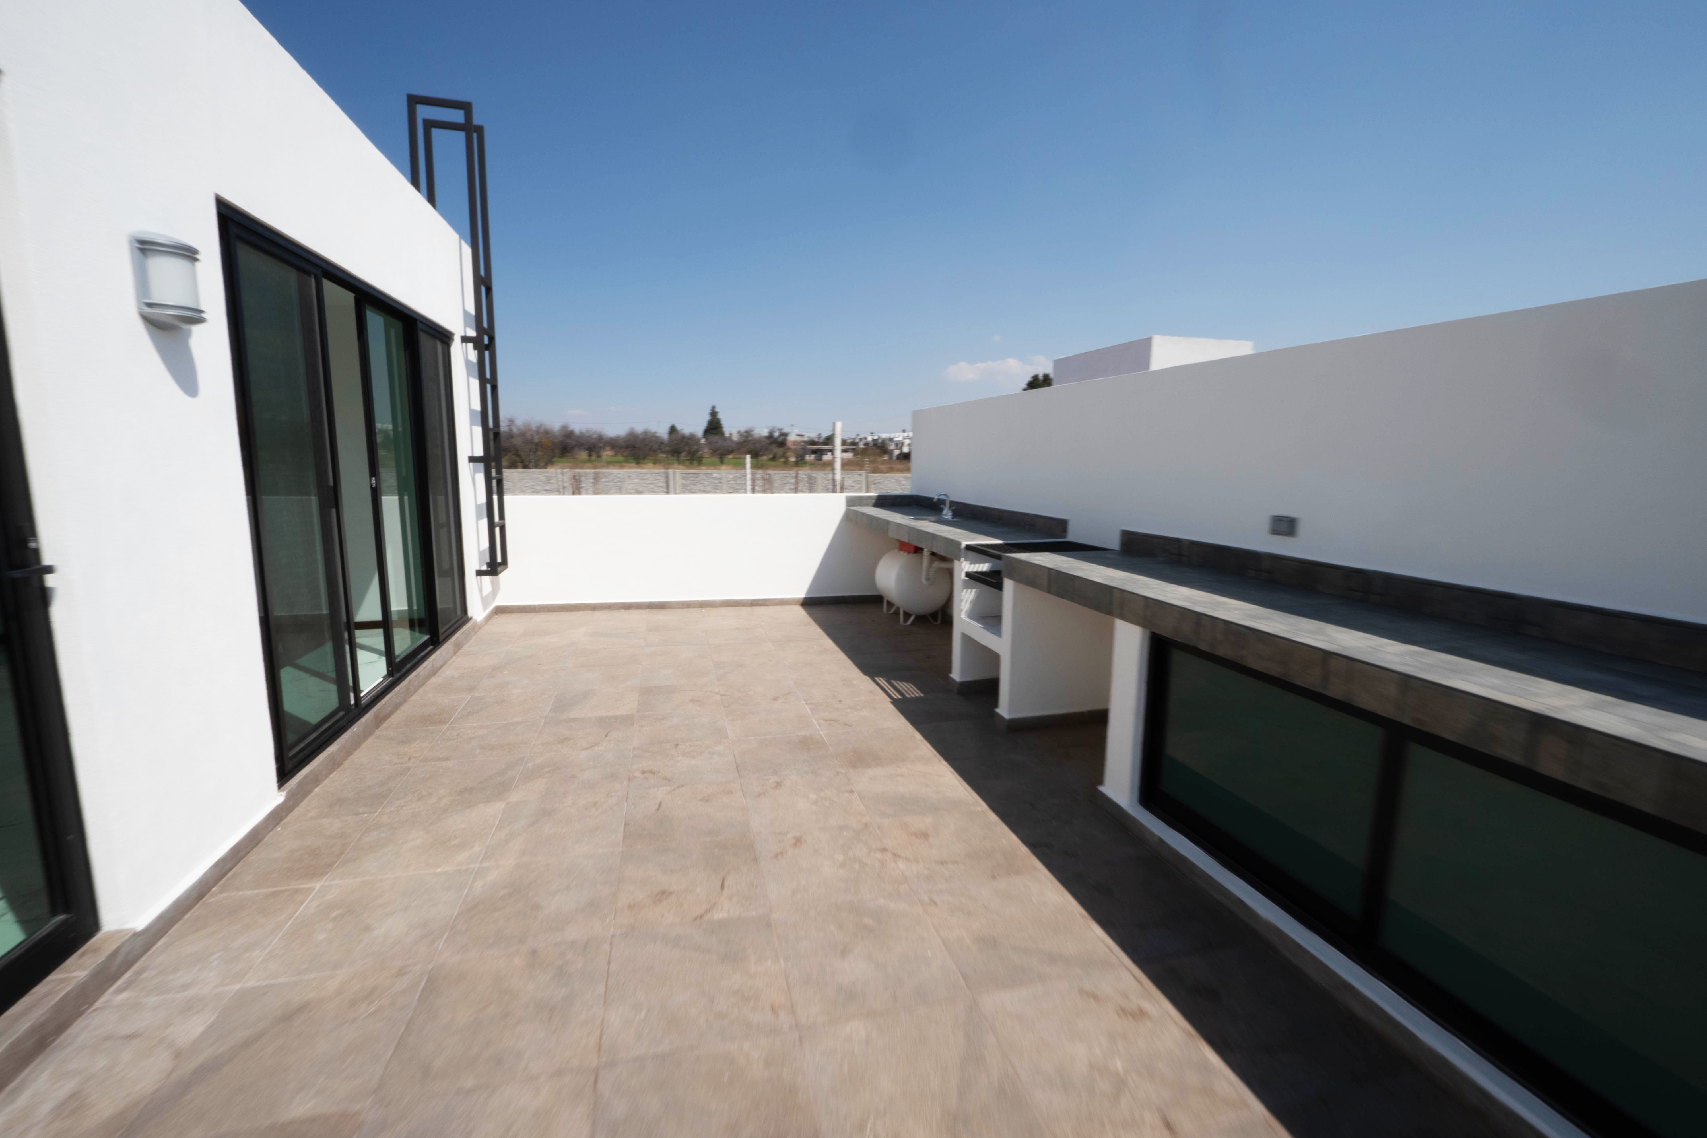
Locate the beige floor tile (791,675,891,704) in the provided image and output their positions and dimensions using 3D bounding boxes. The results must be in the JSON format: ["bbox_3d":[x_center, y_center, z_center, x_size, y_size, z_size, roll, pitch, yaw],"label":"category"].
[{"bbox_3d":[-0.111,0.713,4.250,0.450,0.010,0.452,-1,9,-15],"label":"beige floor tile"}]

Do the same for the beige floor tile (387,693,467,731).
[{"bbox_3d":[-2.236,0.757,3.738,0.300,0.010,0.450,-1,9,-15],"label":"beige floor tile"}]

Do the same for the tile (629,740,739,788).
[{"bbox_3d":[-0.752,0.867,3.157,0.450,0.010,0.452,-1,9,-15],"label":"tile"}]

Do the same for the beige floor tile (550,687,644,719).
[{"bbox_3d":[-1.417,0.736,3.907,0.450,0.010,0.452,-1,9,-15],"label":"beige floor tile"}]

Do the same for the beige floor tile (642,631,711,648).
[{"bbox_3d":[-1.336,0.519,5.367,0.450,0.010,0.450,-1,9,-15],"label":"beige floor tile"}]

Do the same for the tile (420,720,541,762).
[{"bbox_3d":[-1.766,0.825,3.420,0.446,0.012,0.446,-1,9,-15],"label":"tile"}]

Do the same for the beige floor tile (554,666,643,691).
[{"bbox_3d":[-1.546,0.670,4.383,0.450,0.010,0.450,-1,9,-15],"label":"beige floor tile"}]

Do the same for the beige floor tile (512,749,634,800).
[{"bbox_3d":[-1.187,0.875,3.043,0.450,0.010,0.452,-1,9,-15],"label":"beige floor tile"}]

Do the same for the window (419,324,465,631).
[{"bbox_3d":[-2.747,-0.566,4.762,0.040,1.917,0.625,-1,9,-15],"label":"window"}]

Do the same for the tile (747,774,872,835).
[{"bbox_3d":[-0.205,0.937,2.875,0.450,0.010,0.450,-1,9,-15],"label":"tile"}]

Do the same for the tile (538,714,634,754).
[{"bbox_3d":[-1.302,0.805,3.475,0.450,0.010,0.452,-1,9,-15],"label":"tile"}]

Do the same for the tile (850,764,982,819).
[{"bbox_3d":[0.235,0.929,2.990,0.450,0.010,0.450,-1,9,-15],"label":"tile"}]

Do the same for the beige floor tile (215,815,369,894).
[{"bbox_3d":[-1.905,0.972,2.450,0.302,0.012,0.455,-1,9,-15],"label":"beige floor tile"}]

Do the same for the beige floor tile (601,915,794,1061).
[{"bbox_3d":[-0.419,1.097,1.899,0.451,0.012,0.447,-1,9,-15],"label":"beige floor tile"}]

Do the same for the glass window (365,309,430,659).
[{"bbox_3d":[-2.619,-0.461,4.117,0.019,1.925,0.607,-1,9,-15],"label":"glass window"}]

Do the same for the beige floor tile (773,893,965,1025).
[{"bbox_3d":[0.026,1.090,2.016,0.453,0.012,0.447,-1,9,-15],"label":"beige floor tile"}]

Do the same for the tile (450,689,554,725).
[{"bbox_3d":[-1.871,0.750,3.833,0.450,0.010,0.450,-1,9,-15],"label":"tile"}]

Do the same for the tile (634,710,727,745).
[{"bbox_3d":[-0.876,0.804,3.629,0.450,0.010,0.450,-1,9,-15],"label":"tile"}]

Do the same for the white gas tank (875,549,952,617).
[{"bbox_3d":[0.504,0.107,6.084,0.500,0.520,0.750,-1,9,-15],"label":"white gas tank"}]

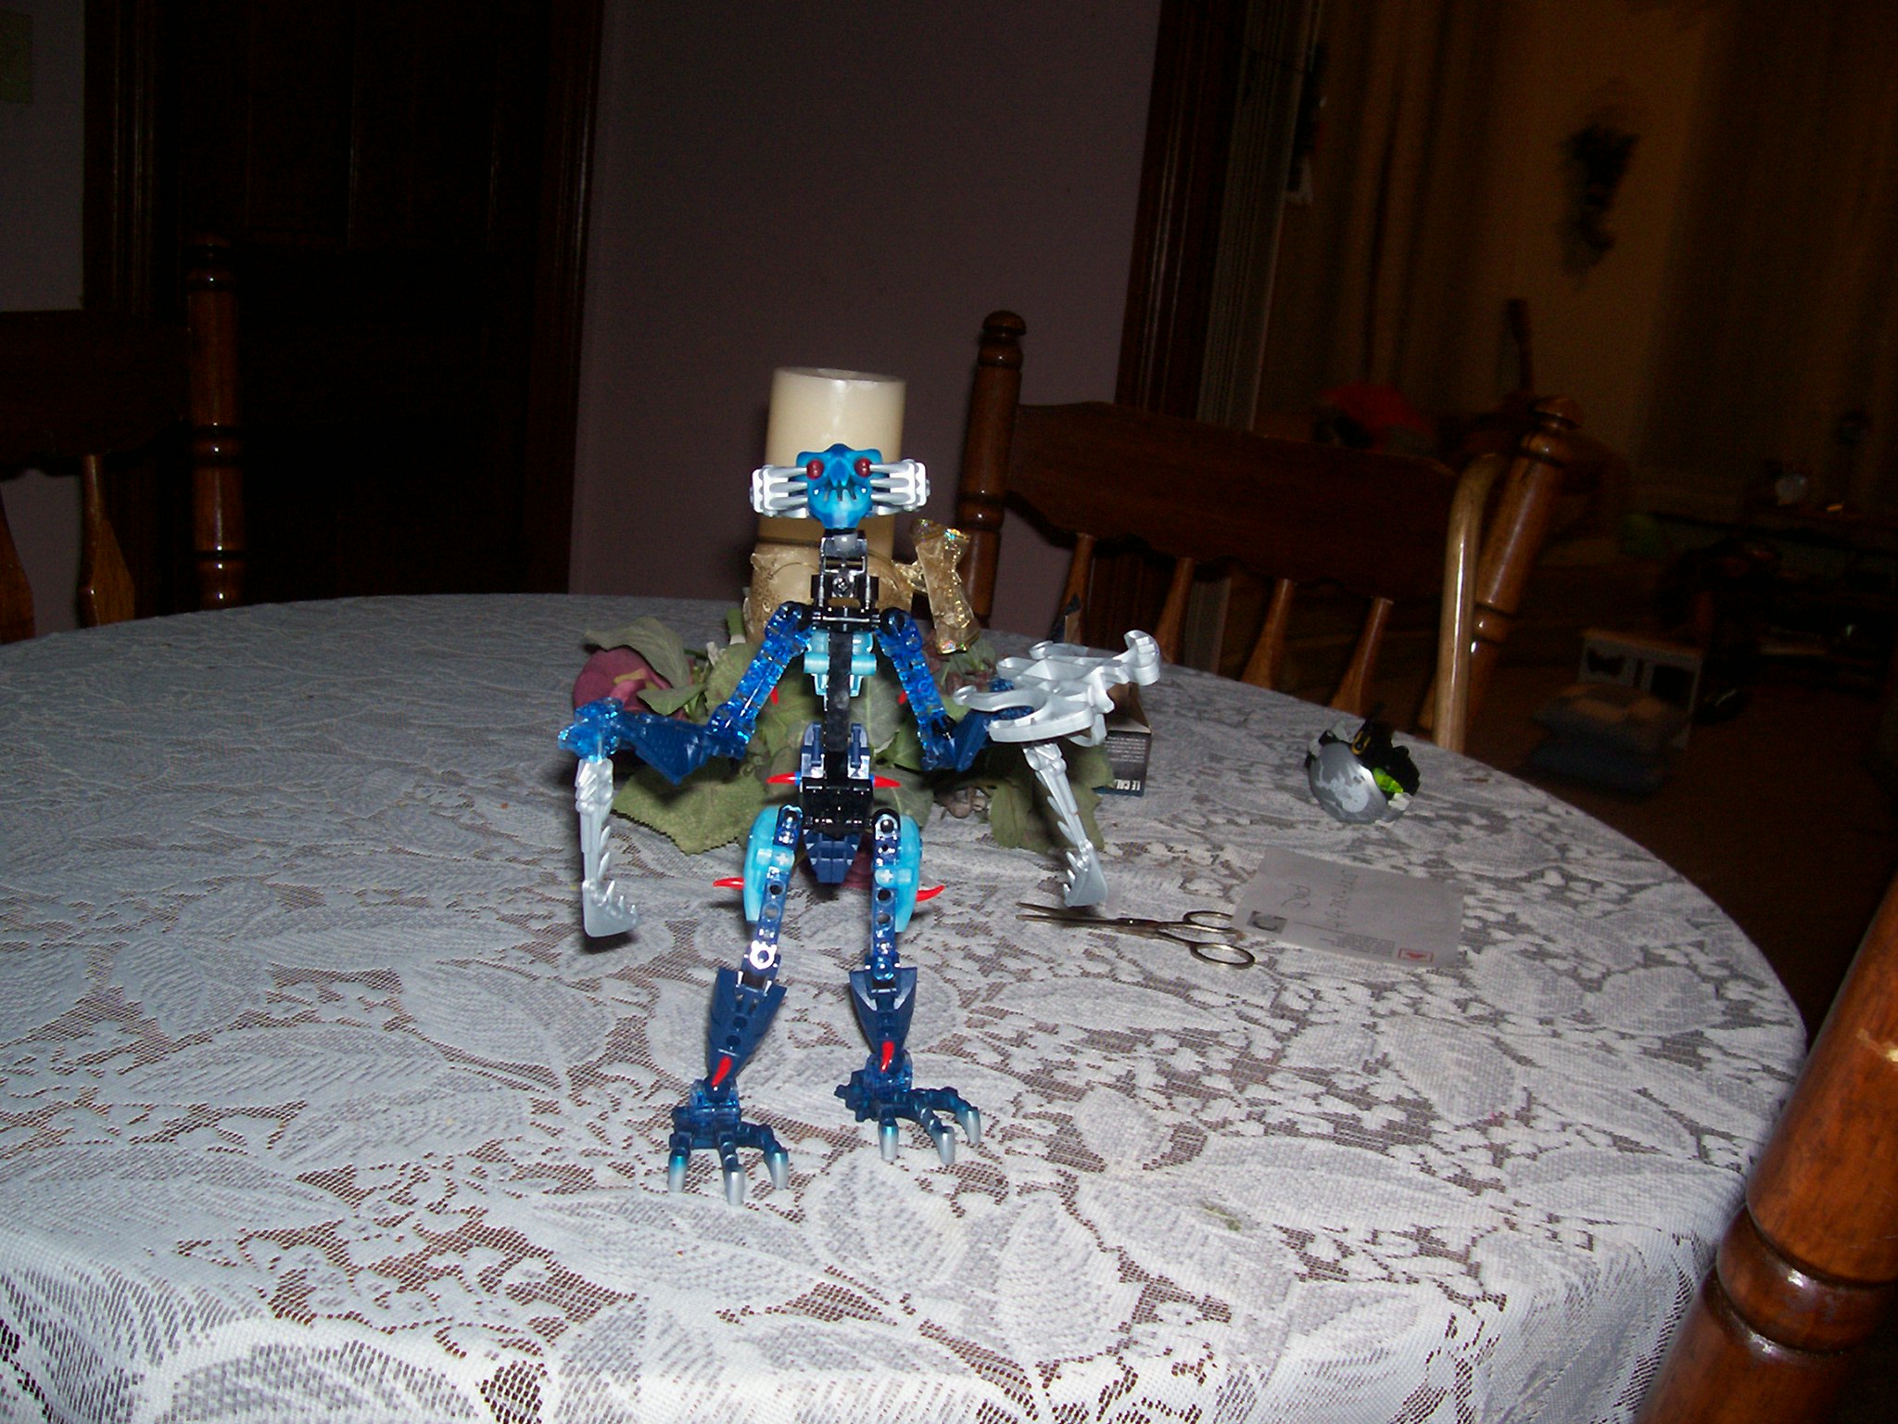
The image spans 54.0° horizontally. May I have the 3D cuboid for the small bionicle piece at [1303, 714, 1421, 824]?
[{"bbox_3d":[0.251,0.033,1.123,0.058,0.047,0.053,16,17,34],"label":"small bionicle piece"}]

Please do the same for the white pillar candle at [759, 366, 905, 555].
[{"bbox_3d":[-0.072,-0.103,1.087,0.076,0.185,0.076,6,14,0],"label":"white pillar candle"}]

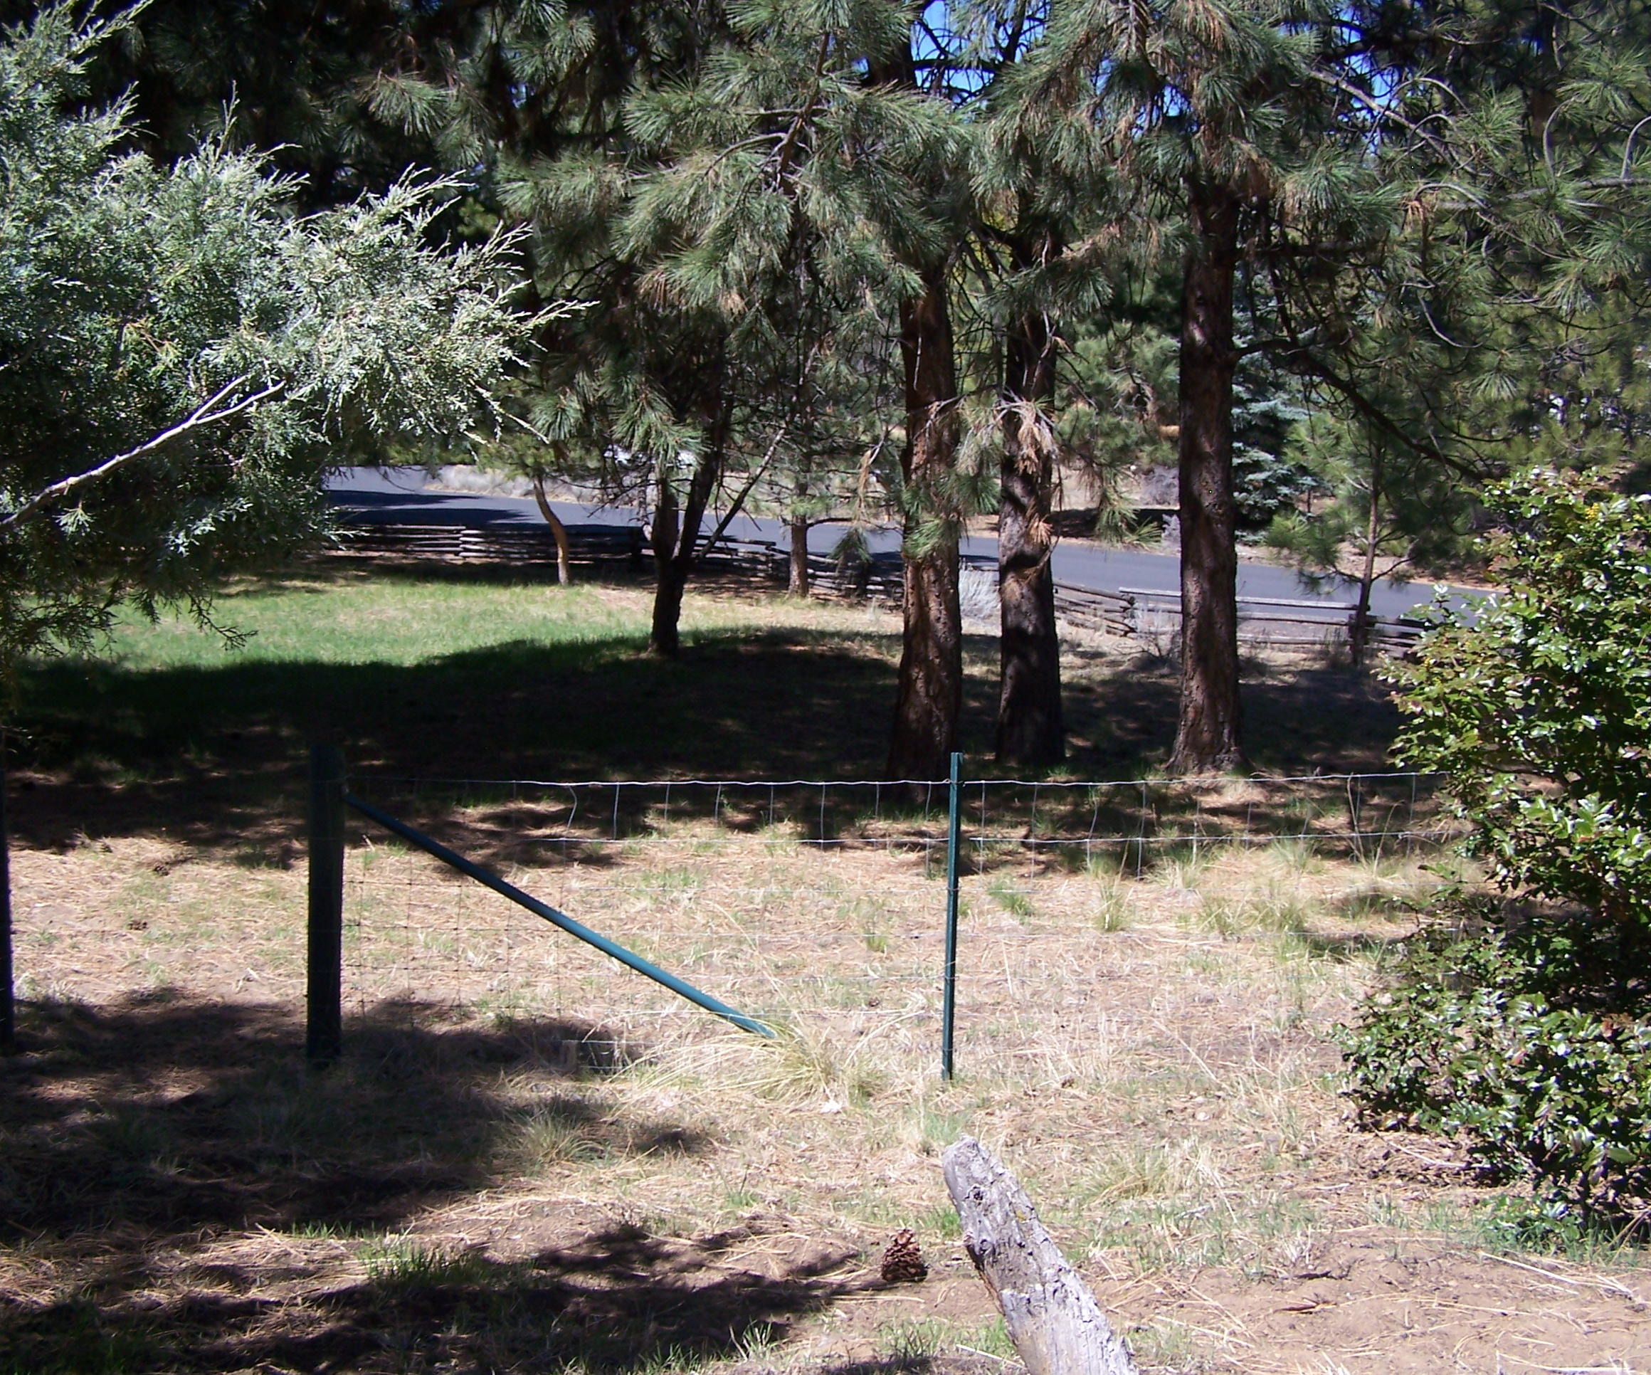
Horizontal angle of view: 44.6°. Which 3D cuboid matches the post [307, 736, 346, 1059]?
[{"bbox_3d":[-1.495,0.649,6.020,0.102,0.960,0.102,2,4,5],"label":"post"}]

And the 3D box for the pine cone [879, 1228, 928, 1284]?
[{"bbox_3d":[0.167,1.199,4.250,0.094,0.102,0.094,1,4,0],"label":"pine cone"}]

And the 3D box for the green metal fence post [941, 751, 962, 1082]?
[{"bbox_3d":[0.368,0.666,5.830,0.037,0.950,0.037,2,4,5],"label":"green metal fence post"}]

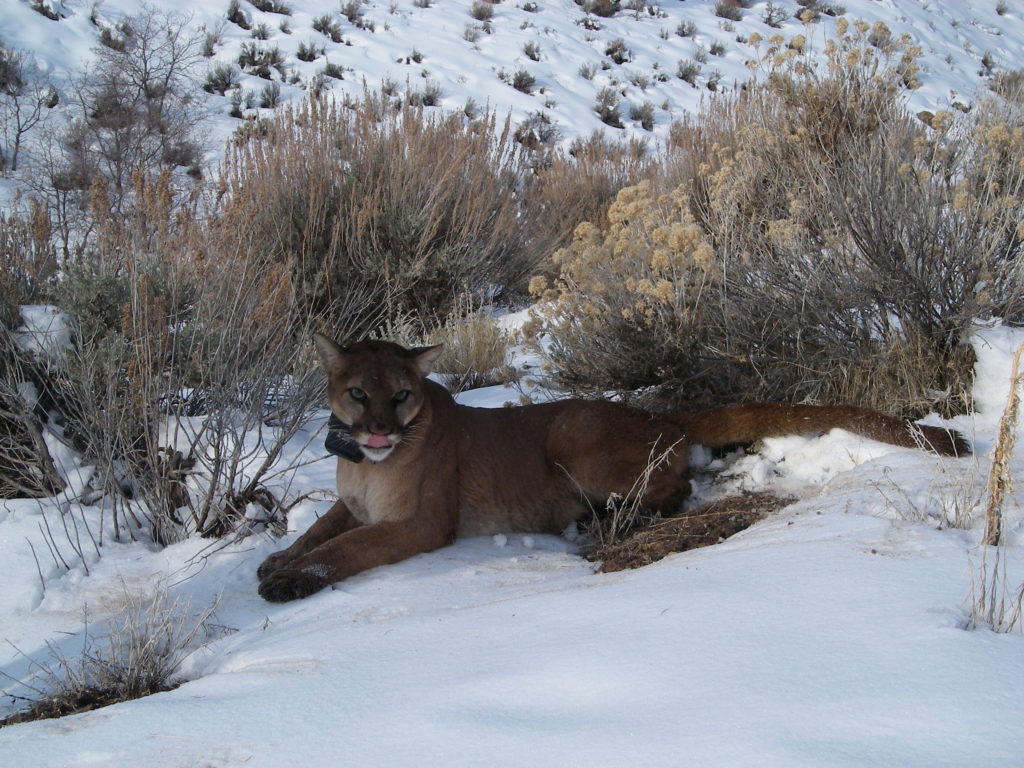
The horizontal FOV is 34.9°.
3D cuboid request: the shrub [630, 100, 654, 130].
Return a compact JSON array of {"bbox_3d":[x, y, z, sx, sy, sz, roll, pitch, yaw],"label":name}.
[{"bbox_3d":[1.925,-3.961,24.000,0.354,0.443,0.336,0,13,0],"label":"shrub"}]

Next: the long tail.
[{"bbox_3d":[0.734,0.105,3.770,0.738,0.115,0.130,-4,14,-16],"label":"long tail"}]

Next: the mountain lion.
[{"bbox_3d":[0.260,0.050,3.452,1.813,0.450,0.460,-7,15,-29],"label":"mountain lion"}]

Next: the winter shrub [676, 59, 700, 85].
[{"bbox_3d":[2.929,-5.186,27.000,0.398,0.431,0.378,0,13,0],"label":"winter shrub"}]

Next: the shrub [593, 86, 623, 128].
[{"bbox_3d":[1.423,-4.093,24.000,0.413,0.590,0.392,0,13,0],"label":"shrub"}]

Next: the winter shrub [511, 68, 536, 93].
[{"bbox_3d":[0.187,-4.943,26.500,0.423,0.391,0.402,0,13,0],"label":"winter shrub"}]

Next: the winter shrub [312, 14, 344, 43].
[{"bbox_3d":[-3.384,-6.555,30.000,0.590,0.516,0.561,0,13,0],"label":"winter shrub"}]

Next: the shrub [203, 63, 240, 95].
[{"bbox_3d":[-4.732,-4.976,26.500,0.619,0.521,0.588,0,13,0],"label":"shrub"}]

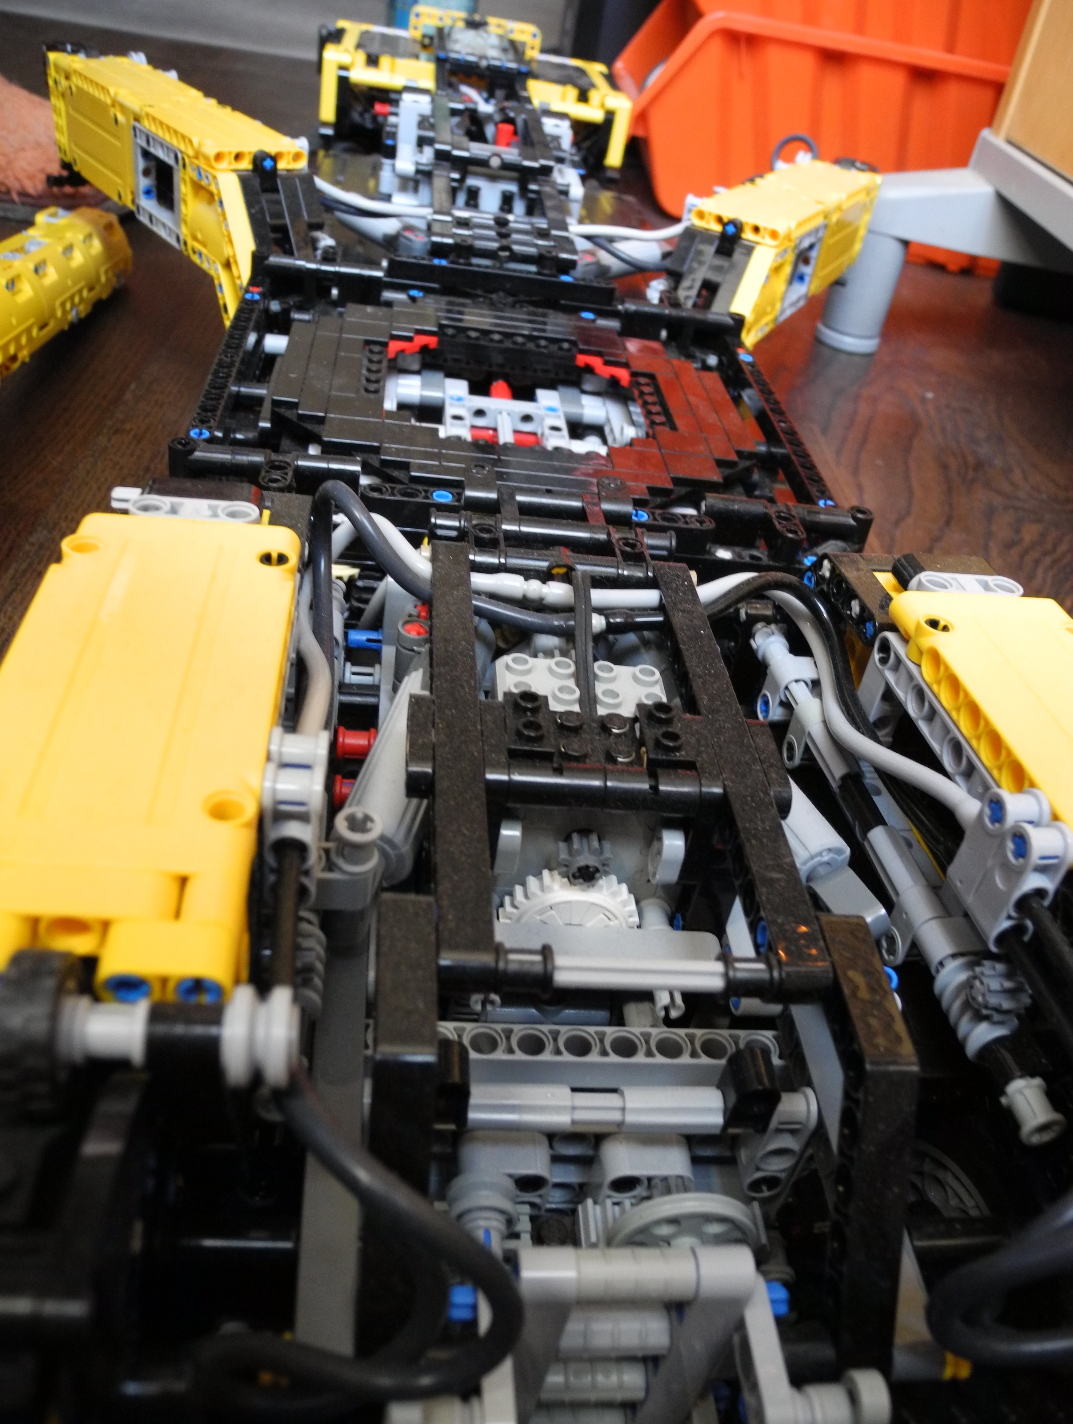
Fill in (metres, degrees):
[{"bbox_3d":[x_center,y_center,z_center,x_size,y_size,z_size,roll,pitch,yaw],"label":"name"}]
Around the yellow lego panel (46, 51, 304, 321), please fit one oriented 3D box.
[{"bbox_3d":[-0.152,-0.233,0.501,0.046,0.057,0.184,-19,45,-33],"label":"yellow lego panel"}]

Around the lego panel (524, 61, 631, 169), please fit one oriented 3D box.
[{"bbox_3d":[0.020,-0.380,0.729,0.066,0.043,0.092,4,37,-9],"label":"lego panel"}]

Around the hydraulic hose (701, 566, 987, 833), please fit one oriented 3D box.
[{"bbox_3d":[0.056,-0.004,0.229,0.038,0.012,0.080,4,37,-9],"label":"hydraulic hose"}]

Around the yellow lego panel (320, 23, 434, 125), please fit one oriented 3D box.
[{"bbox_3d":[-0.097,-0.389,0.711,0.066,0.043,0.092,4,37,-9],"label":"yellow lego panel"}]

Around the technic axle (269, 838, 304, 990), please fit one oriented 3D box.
[{"bbox_3d":[-0.034,0.028,0.157,0.004,0.004,0.024,5,72,-8],"label":"technic axle"}]

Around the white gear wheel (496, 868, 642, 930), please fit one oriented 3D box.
[{"bbox_3d":[0.006,0.038,0.209,0.025,0.025,0.004,4,37,-9],"label":"white gear wheel"}]

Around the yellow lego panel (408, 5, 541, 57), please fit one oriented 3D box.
[{"bbox_3d":[-0.041,-0.461,0.785,0.088,0.024,0.009,4,37,-9],"label":"yellow lego panel"}]

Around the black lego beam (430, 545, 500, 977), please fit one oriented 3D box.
[{"bbox_3d":[-0.014,0.002,0.202,0.008,0.008,0.120,4,37,-9],"label":"black lego beam"}]

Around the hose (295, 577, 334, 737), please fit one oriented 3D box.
[{"bbox_3d":[-0.041,-0.011,0.214,0.008,0.007,0.049,4,37,-9],"label":"hose"}]

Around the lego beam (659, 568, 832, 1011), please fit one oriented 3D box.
[{"bbox_3d":[0.033,0.005,0.209,0.008,0.008,0.120,4,37,-9],"label":"lego beam"}]

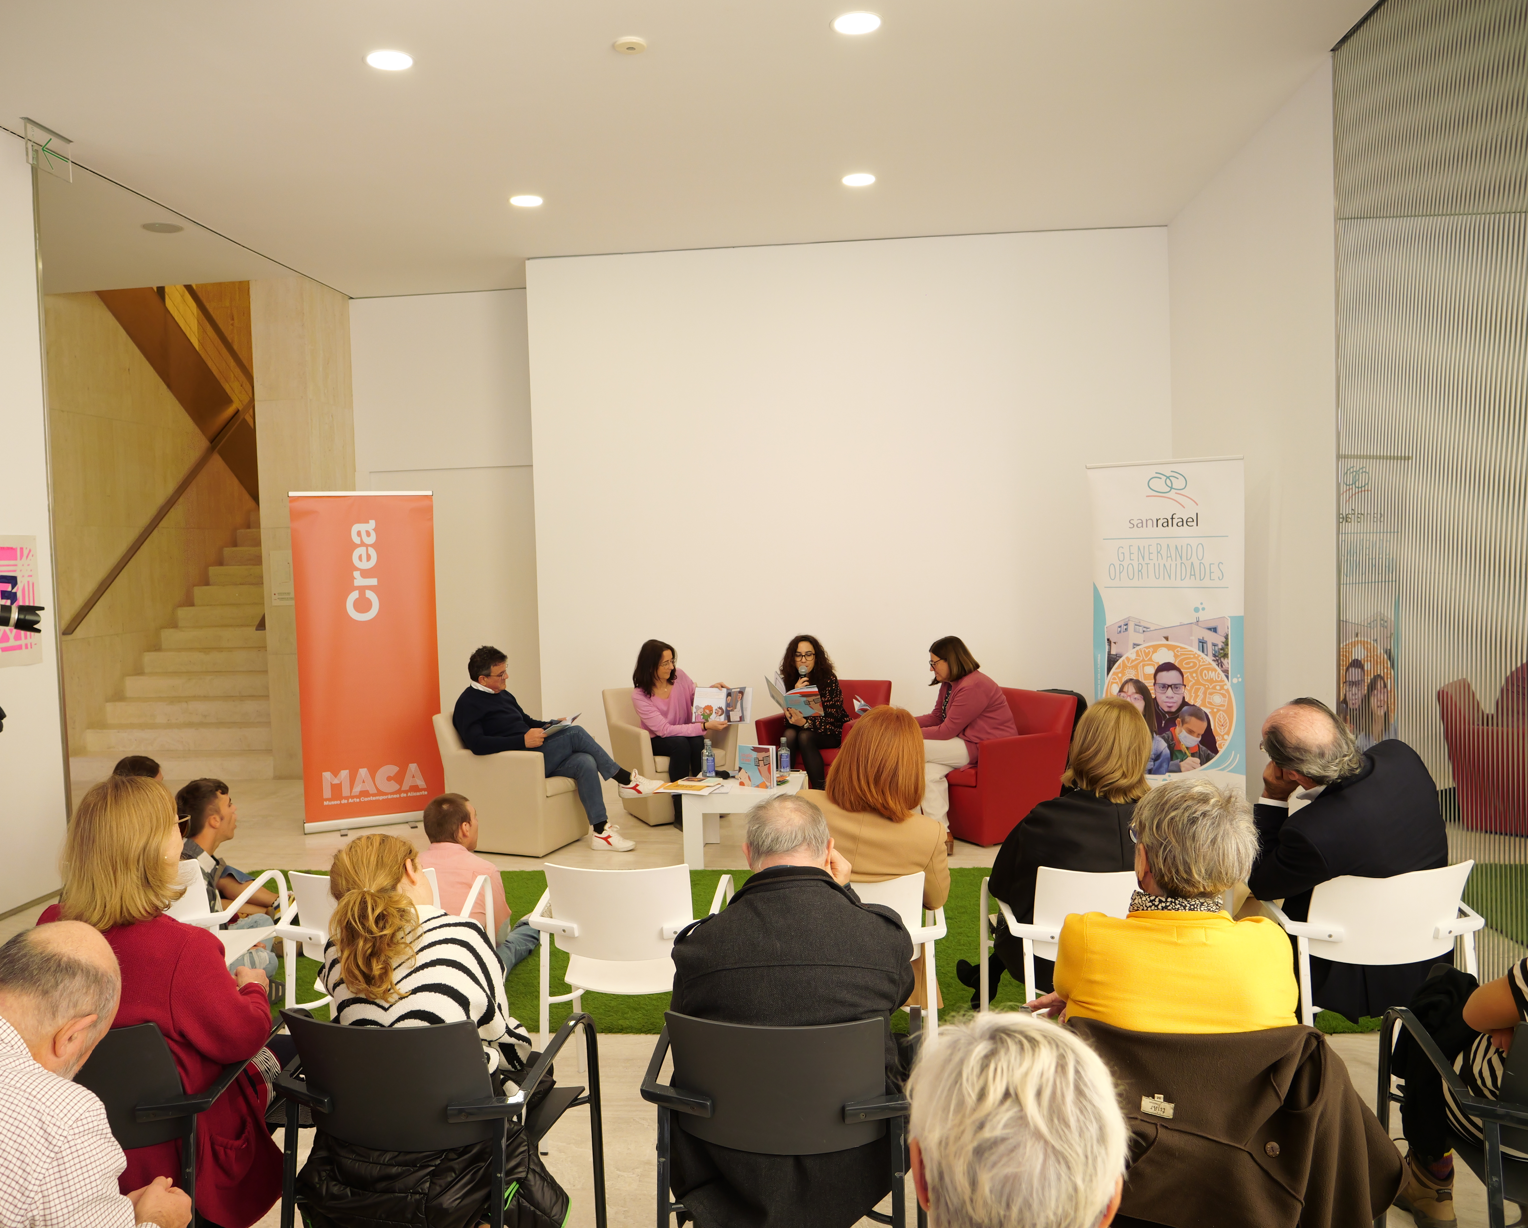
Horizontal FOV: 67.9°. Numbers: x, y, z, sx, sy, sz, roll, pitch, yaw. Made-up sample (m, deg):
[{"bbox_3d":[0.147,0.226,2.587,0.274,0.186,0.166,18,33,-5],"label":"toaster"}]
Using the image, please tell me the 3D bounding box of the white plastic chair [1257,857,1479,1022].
[{"bbox_3d":[1.581,1.033,3.132,0.540,0.810,0.540,-1,3,3],"label":"white plastic chair"}]

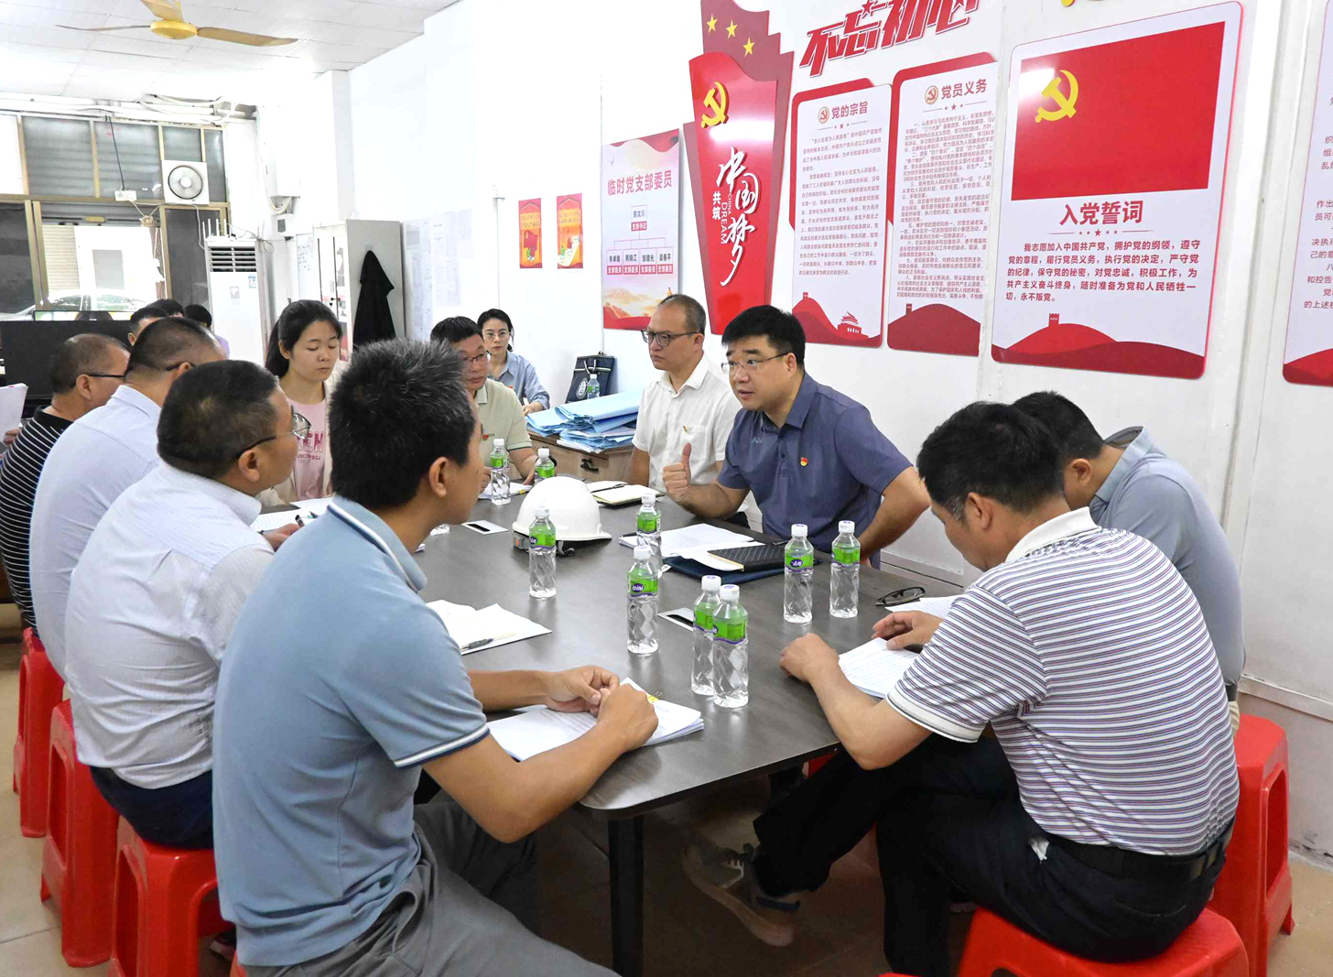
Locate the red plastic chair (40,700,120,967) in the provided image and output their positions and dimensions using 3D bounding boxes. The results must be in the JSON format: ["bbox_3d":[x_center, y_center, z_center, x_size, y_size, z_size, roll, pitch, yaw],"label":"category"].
[{"bbox_3d":[-1.194,0.722,2.359,0.315,0.470,0.315,-9,15,-39],"label":"red plastic chair"}]

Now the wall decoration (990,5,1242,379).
[{"bbox_3d":[1.213,-0.801,2.965,0.020,0.935,0.707,-7,14,-32],"label":"wall decoration"}]

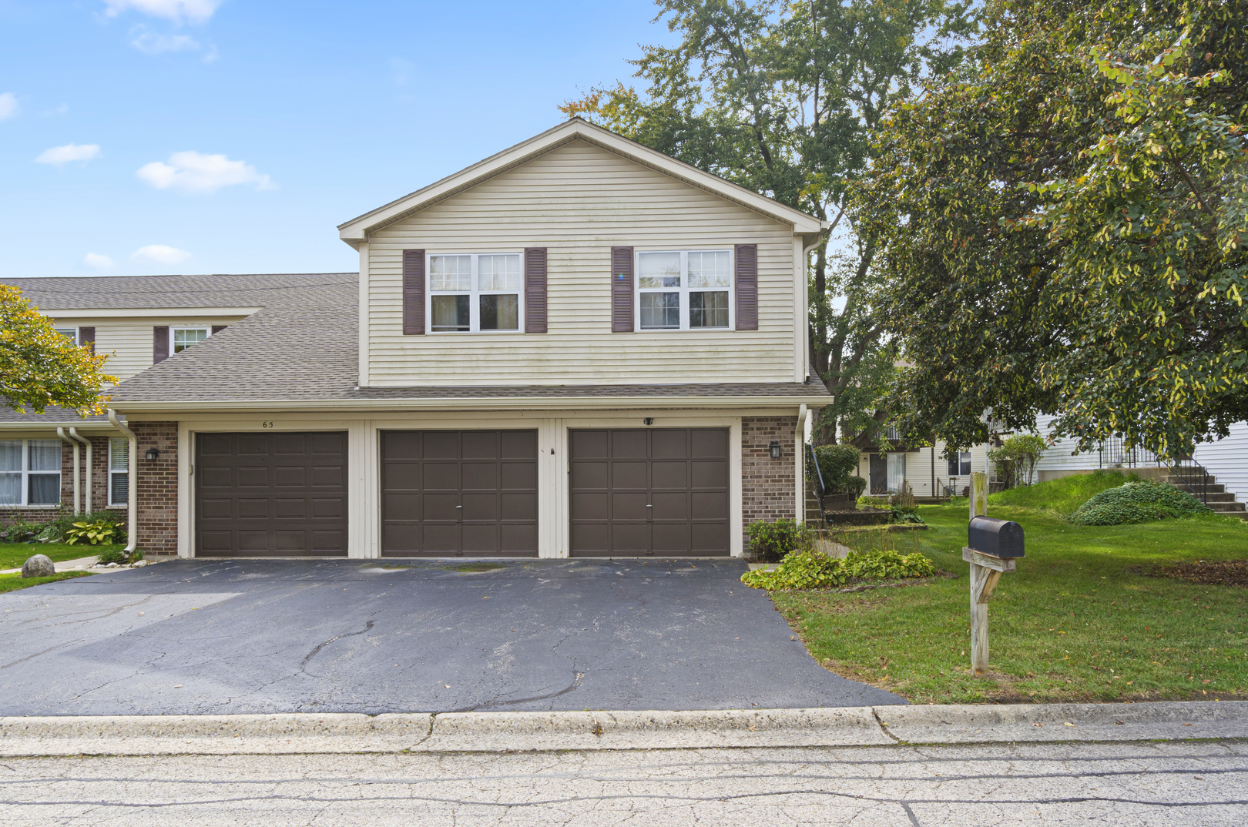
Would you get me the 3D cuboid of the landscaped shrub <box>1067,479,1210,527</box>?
[{"bbox_3d":[10.500,1.790,17.000,2.700,0.850,2.200,-1,-2,2],"label":"landscaped shrub"}]

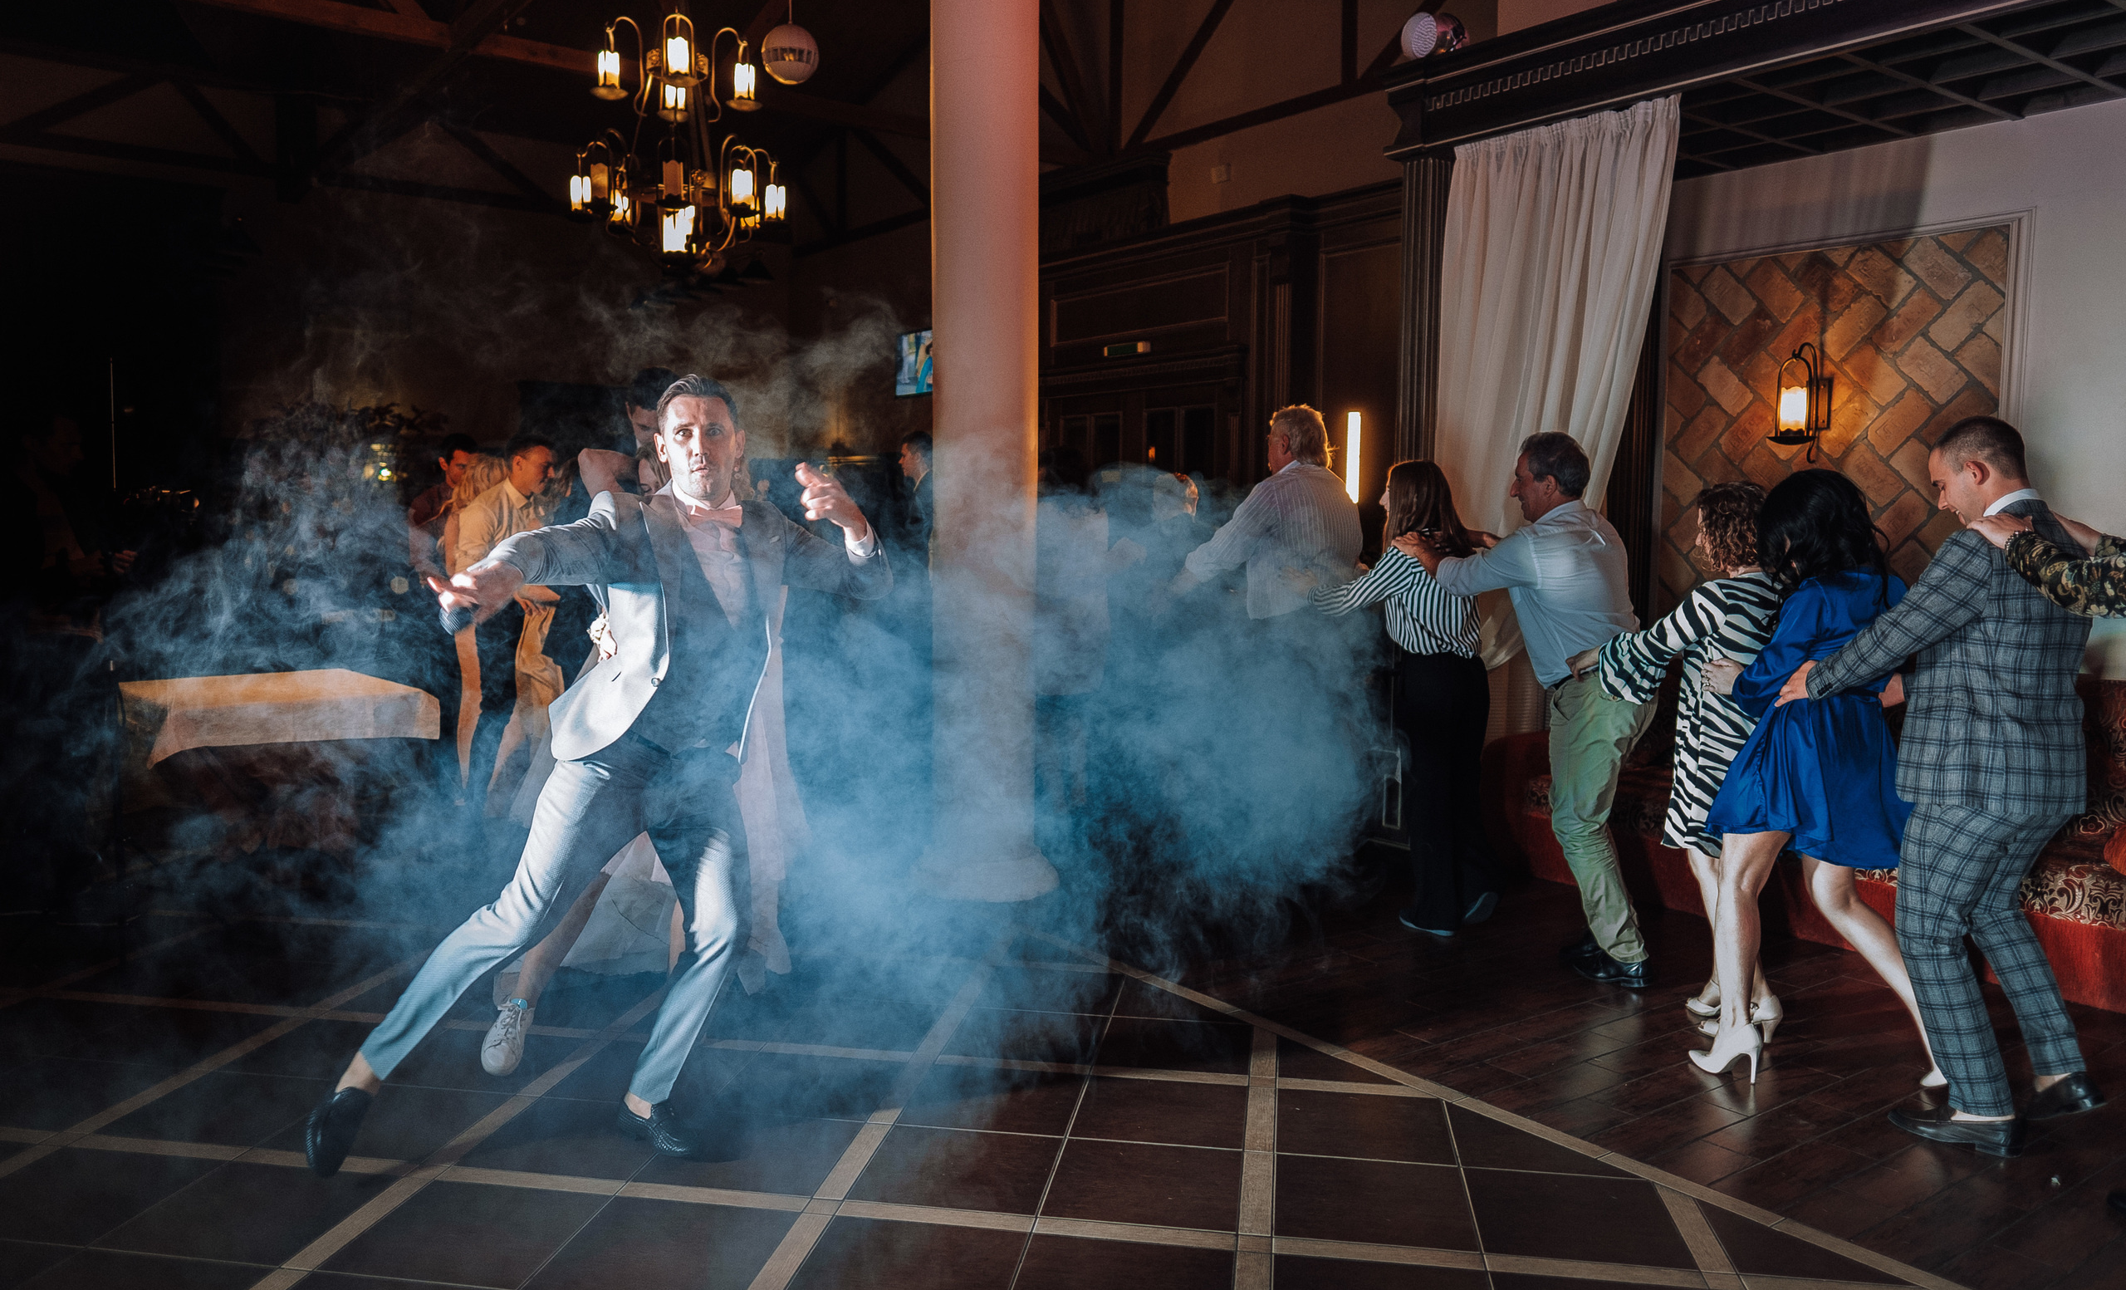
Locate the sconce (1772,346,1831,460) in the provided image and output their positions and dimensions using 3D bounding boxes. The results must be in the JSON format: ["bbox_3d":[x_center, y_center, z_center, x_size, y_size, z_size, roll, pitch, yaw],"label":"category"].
[{"bbox_3d":[2.974,-0.975,5.706,0.360,0.460,0.190,-4,7,-39],"label":"sconce"}]

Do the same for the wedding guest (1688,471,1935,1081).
[{"bbox_3d":[1.929,0.343,3.718,0.550,1.600,0.620,-3,6,-35],"label":"wedding guest"}]

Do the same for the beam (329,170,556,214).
[{"bbox_3d":[-3.900,-2.866,8.972,1.450,0.080,0.080,-4,7,-39],"label":"beam"}]

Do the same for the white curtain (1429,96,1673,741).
[{"bbox_3d":[1.974,-0.732,5.843,0.200,2.750,1.030,-4,7,-39],"label":"white curtain"}]

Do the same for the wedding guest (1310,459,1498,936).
[{"bbox_3d":[1.298,0.166,5.225,0.470,1.670,0.780,-3,7,-38],"label":"wedding guest"}]

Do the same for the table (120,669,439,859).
[{"bbox_3d":[-3.166,0.539,5.684,0.920,0.750,1.100,-4,7,-39],"label":"table"}]

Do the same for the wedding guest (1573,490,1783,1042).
[{"bbox_3d":[1.842,0.309,4.193,0.450,1.580,0.730,-4,7,-40],"label":"wedding guest"}]

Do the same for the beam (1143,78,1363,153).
[{"bbox_3d":[0.945,-2.655,7.196,0.080,0.080,1.600,-4,7,-39],"label":"beam"}]

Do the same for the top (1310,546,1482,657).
[{"bbox_3d":[1.292,-0.158,5.196,0.460,0.420,0.640,-3,7,-38],"label":"top"}]

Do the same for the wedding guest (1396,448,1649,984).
[{"bbox_3d":[1.563,0.175,4.763,0.520,1.740,0.920,-5,7,-45],"label":"wedding guest"}]

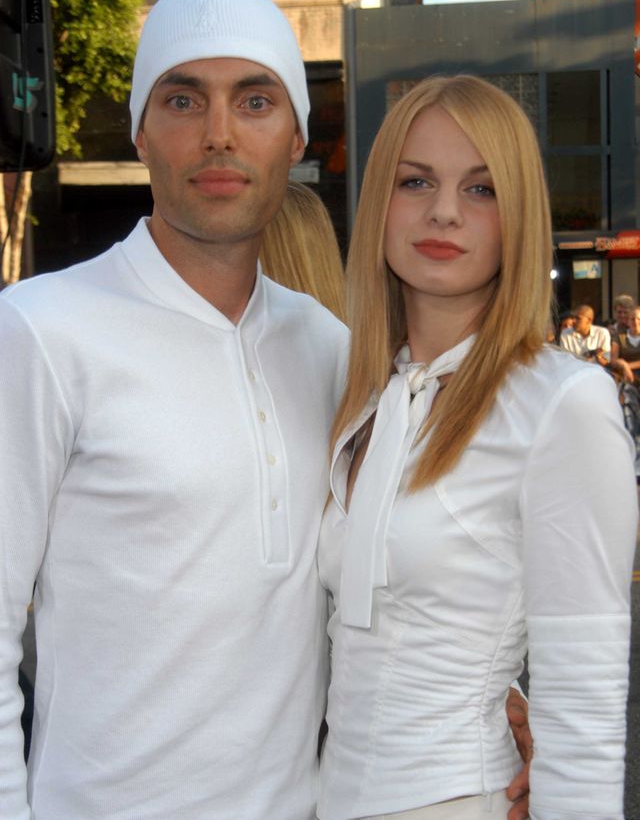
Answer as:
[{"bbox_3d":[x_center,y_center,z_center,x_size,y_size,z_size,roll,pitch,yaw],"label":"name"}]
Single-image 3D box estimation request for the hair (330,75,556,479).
[{"bbox_3d":[0.122,-0.135,1.545,0.215,0.410,0.235,3,2,11],"label":"hair"}]

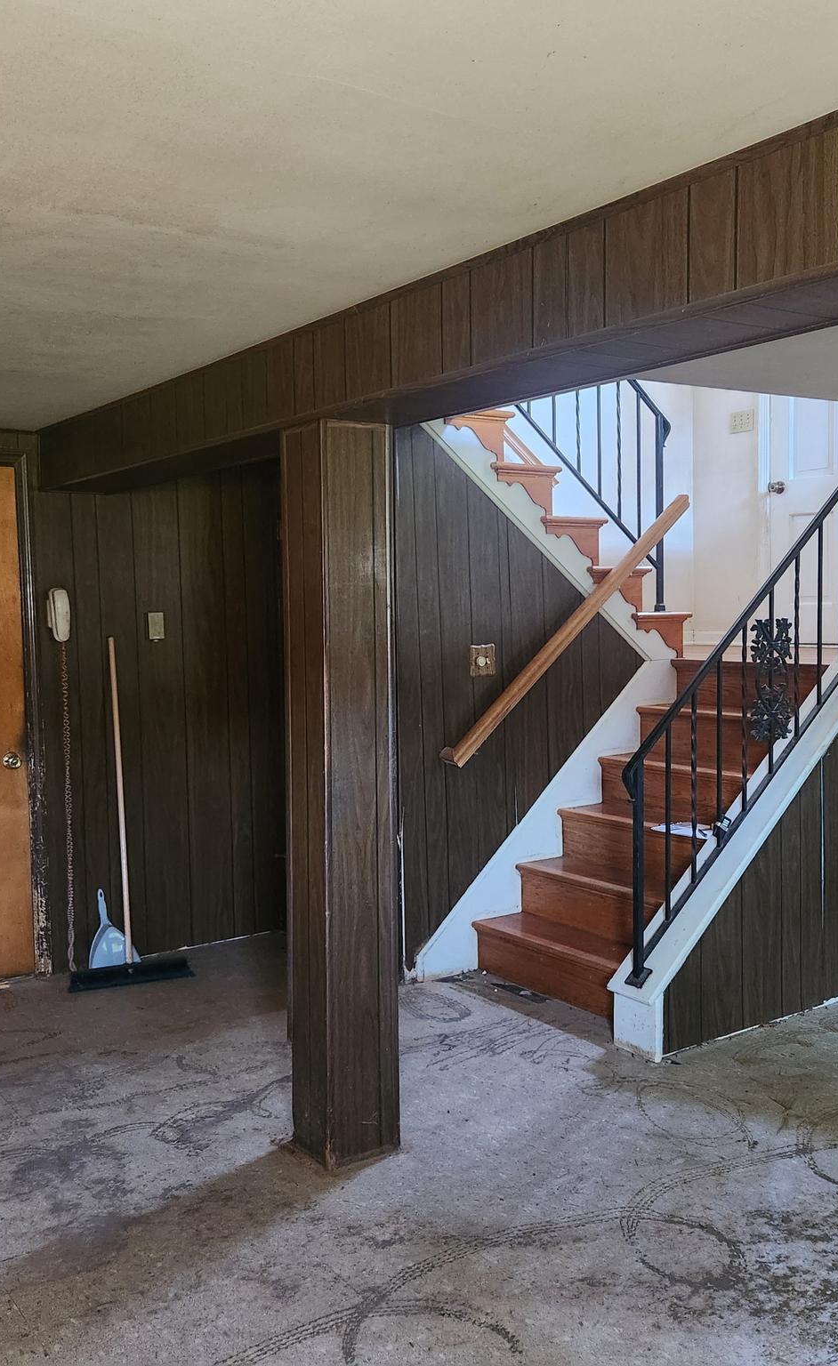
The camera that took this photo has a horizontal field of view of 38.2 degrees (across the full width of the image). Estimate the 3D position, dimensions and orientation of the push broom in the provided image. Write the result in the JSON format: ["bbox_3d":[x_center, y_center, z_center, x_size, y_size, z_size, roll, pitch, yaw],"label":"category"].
[{"bbox_3d":[-1.188,0.500,4.910,0.470,1.410,0.190,-1,-9,-22],"label":"push broom"}]

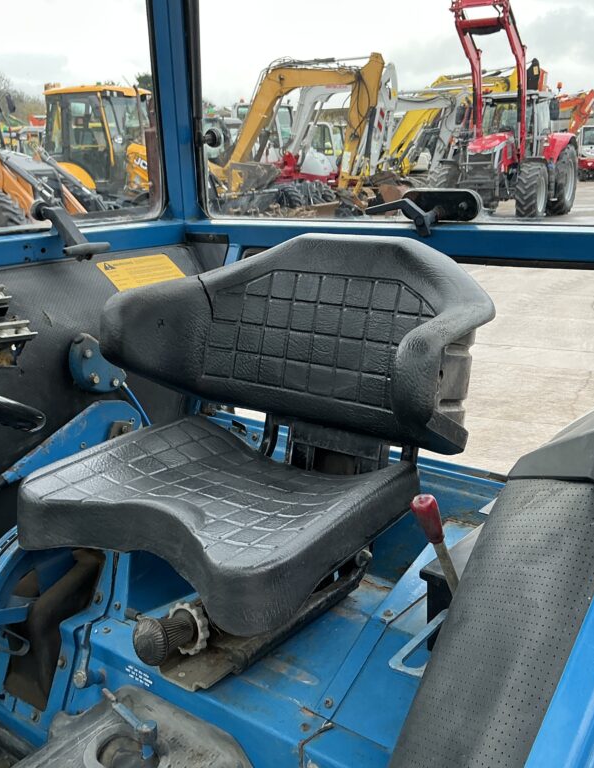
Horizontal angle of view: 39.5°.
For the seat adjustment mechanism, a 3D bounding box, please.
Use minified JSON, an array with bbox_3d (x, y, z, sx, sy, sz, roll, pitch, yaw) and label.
[{"bbox_3d":[-0.171,0.336,1.103,0.069,0.069,0.096,10,7,36],"label":"seat adjustment mechanism"}]

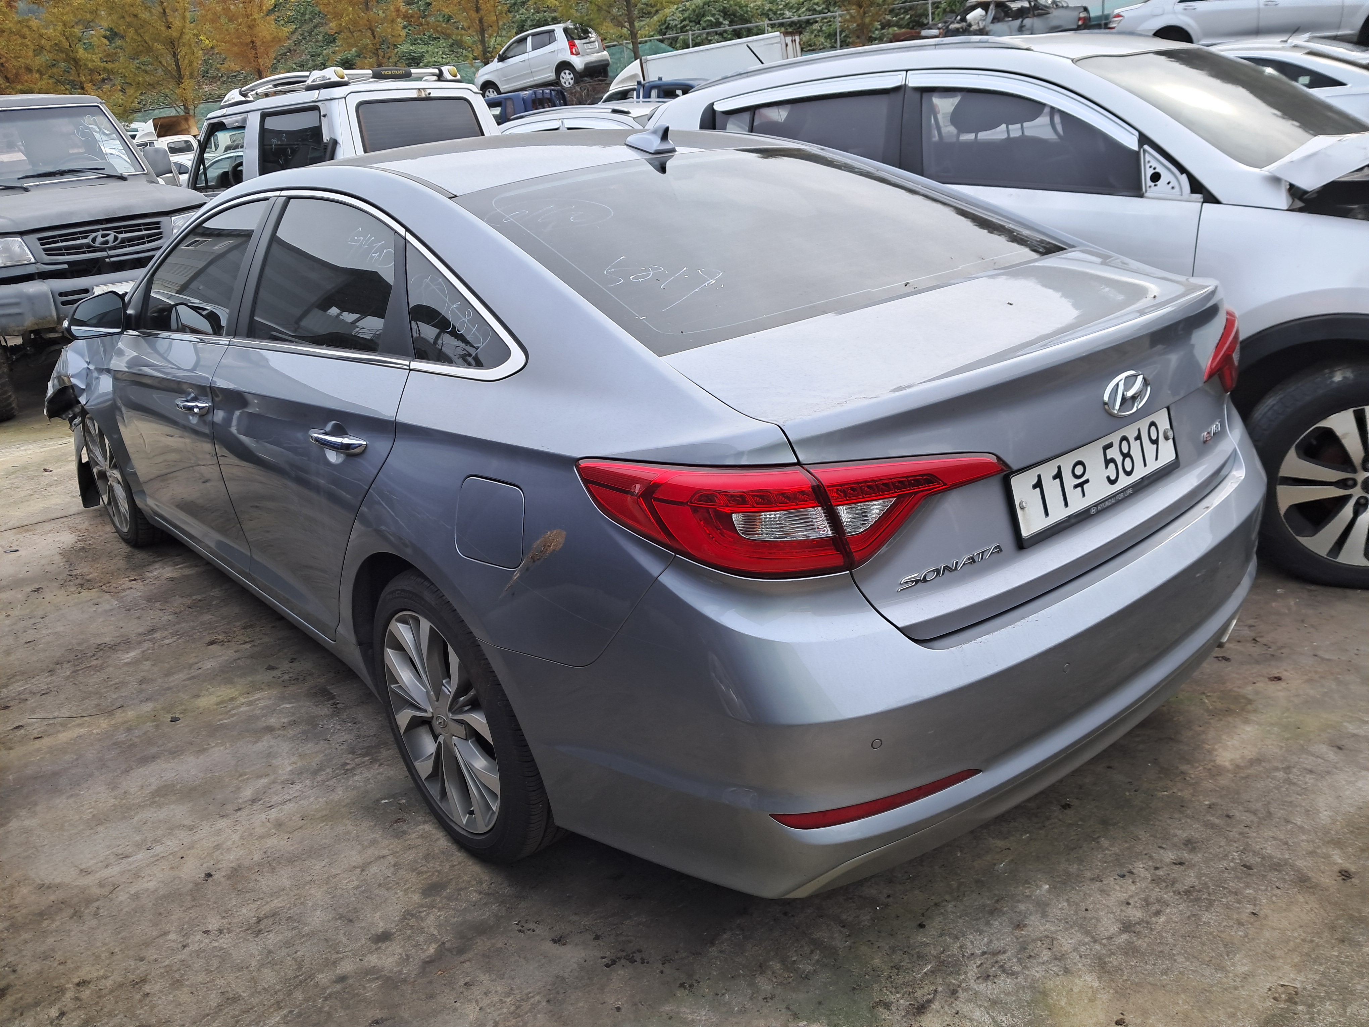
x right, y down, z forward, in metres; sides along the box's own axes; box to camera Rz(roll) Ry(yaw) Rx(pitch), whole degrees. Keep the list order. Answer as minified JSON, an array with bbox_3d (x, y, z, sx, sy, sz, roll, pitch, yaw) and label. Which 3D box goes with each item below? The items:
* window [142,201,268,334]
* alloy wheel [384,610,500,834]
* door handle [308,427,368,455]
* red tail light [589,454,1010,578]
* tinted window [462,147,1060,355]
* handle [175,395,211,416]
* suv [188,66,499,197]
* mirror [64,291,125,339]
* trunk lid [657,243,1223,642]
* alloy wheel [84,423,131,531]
[{"bbox_3d":[-1.536,-0.770,3.363,0.060,0.395,0.960,6,5,-42],"label":"window"},{"bbox_3d":[-0.452,0.414,2.291,0.190,0.490,0.490,-20,25,-36],"label":"alloy wheel"},{"bbox_3d":[-0.708,-0.149,2.183,0.060,0.055,0.235,-20,25,-36],"label":"door handle"},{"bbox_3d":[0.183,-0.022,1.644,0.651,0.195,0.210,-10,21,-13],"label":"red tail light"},{"bbox_3d":[0.186,-0.651,2.343,1.270,0.120,0.880,-20,45,-36],"label":"tinted window"},{"bbox_3d":[-1.361,-0.304,2.954,0.060,0.055,0.235,-20,25,-36],"label":"handle"},{"bbox_3d":[-3.475,-3.084,10.523,4.050,2.050,1.750,13,27,40],"label":"suv"},{"bbox_3d":[-1.961,-0.655,3.541,0.200,0.157,0.130,-20,25,-36],"label":"mirror"},{"bbox_3d":[0.604,-0.180,2.052,1.270,0.470,0.570,-20,25,-36],"label":"trunk lid"},{"bbox_3d":[-2.260,-0.183,4.363,0.190,0.495,0.495,-20,25,-36],"label":"alloy wheel"}]

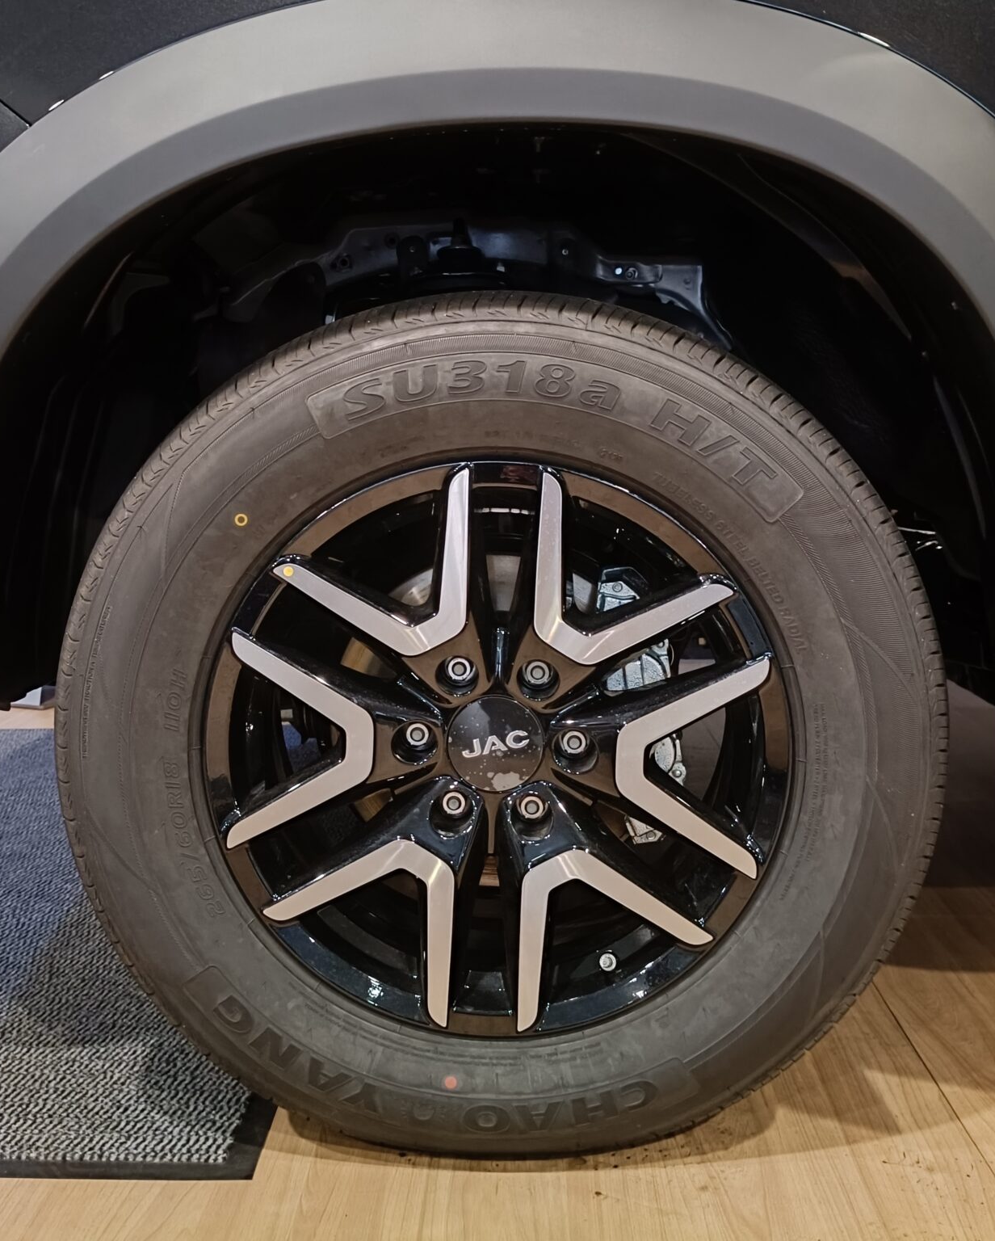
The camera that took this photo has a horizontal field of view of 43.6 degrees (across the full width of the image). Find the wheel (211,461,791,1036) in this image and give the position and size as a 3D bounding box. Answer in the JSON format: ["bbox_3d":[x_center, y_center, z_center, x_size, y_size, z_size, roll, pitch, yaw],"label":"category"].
[{"bbox_3d":[0.002,0.102,1.132,0.487,0.487,0.190,1,8,2],"label":"wheel"}]

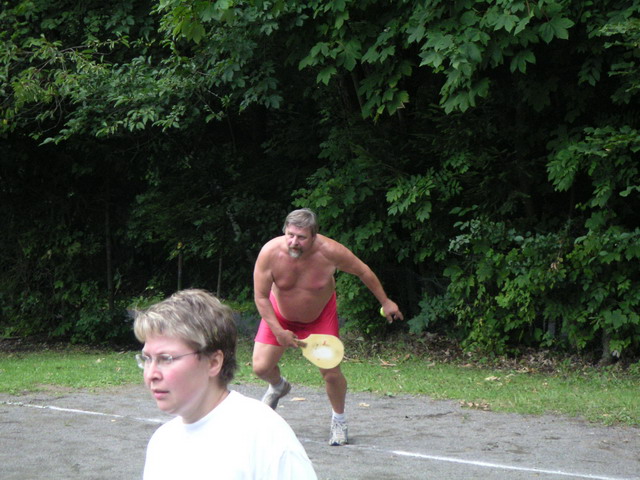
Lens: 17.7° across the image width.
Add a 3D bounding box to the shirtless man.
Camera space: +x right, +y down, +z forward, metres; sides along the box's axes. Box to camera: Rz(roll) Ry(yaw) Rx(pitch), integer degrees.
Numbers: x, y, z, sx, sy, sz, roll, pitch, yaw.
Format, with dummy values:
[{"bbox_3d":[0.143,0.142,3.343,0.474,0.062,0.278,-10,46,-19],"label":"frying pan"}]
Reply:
[{"bbox_3d":[0.050,0.520,12.600,0.920,1.430,0.950,0,2,12],"label":"shirtless man"}]

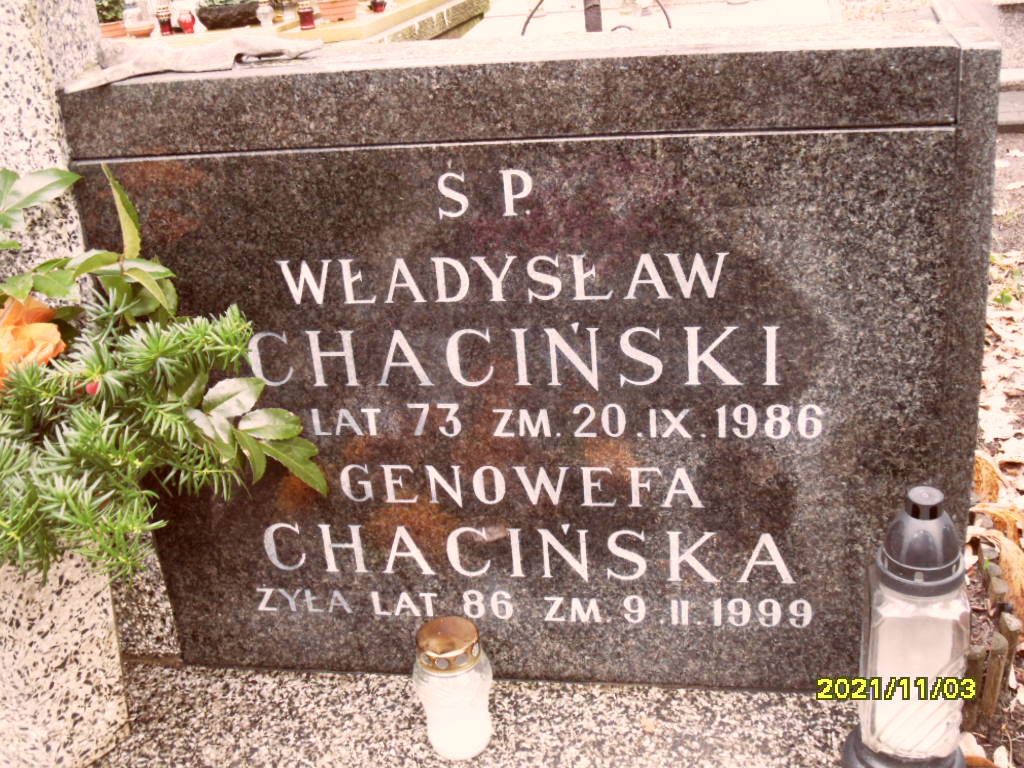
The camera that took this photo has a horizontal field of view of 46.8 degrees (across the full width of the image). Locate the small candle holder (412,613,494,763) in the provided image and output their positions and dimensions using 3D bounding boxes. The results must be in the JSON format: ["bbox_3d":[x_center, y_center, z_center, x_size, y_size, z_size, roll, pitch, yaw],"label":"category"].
[{"bbox_3d":[-0.053,0.276,1.076,0.073,0.120,0.073,-5,23,0],"label":"small candle holder"}]

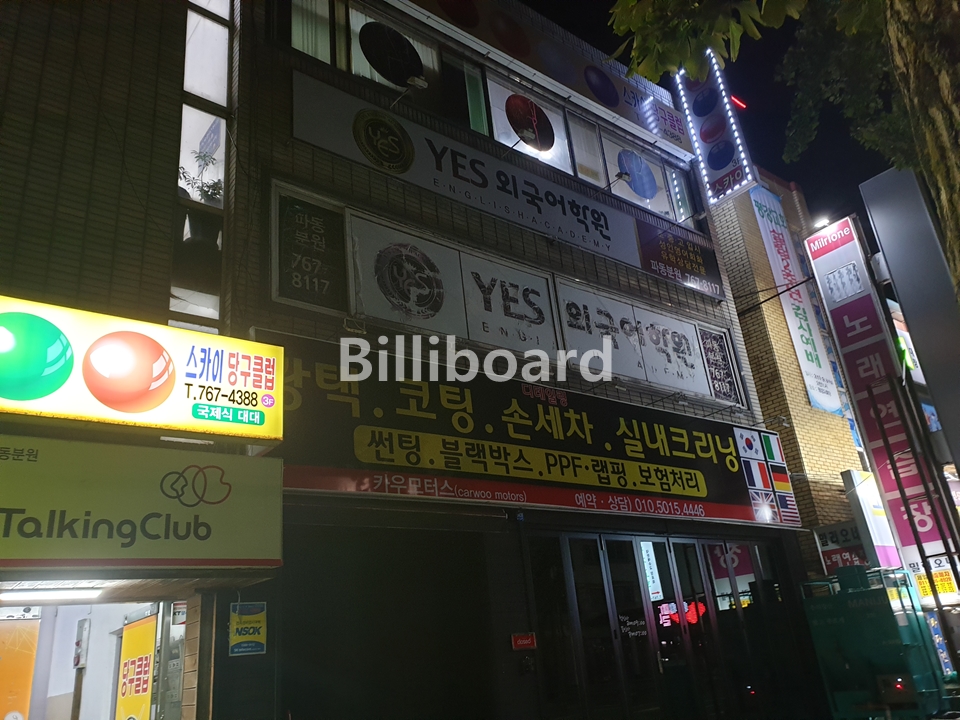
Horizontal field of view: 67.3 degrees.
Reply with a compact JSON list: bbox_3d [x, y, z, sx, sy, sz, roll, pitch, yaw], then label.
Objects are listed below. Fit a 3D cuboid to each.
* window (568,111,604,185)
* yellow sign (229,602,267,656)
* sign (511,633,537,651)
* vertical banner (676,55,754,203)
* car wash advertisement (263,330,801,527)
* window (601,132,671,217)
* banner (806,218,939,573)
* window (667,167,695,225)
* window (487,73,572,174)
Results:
[{"bbox_3d":[1.711,-3.407,11.677,0.634,1.270,0.100,12,-28,-36],"label":"window"},{"bbox_3d":[-1.829,2.123,5.700,0.294,0.387,0.020,12,-28,-36],"label":"yellow sign"},{"bbox_3d":[0.450,2.841,7.279,0.320,0.143,0.020,12,-28,-36],"label":"sign"},{"bbox_3d":[4.383,-4.400,13.508,0.180,3.180,0.900,12,-28,-36],"label":"vertical banner"},{"bbox_3d":[1.358,1.106,8.602,8.370,1.461,0.140,12,-30,-36],"label":"car wash advertisement"},{"bbox_3d":[2.713,-3.170,12.410,1.555,1.271,0.100,12,-28,-36],"label":"window"},{"bbox_3d":[7.213,0.449,13.070,0.200,6.520,0.940,12,-28,-36],"label":"banner"},{"bbox_3d":[3.639,-2.964,13.095,0.432,1.175,0.100,12,-28,-36],"label":"window"},{"bbox_3d":[0.773,-3.567,10.959,1.539,1.253,0.100,12,-28,-36],"label":"window"}]

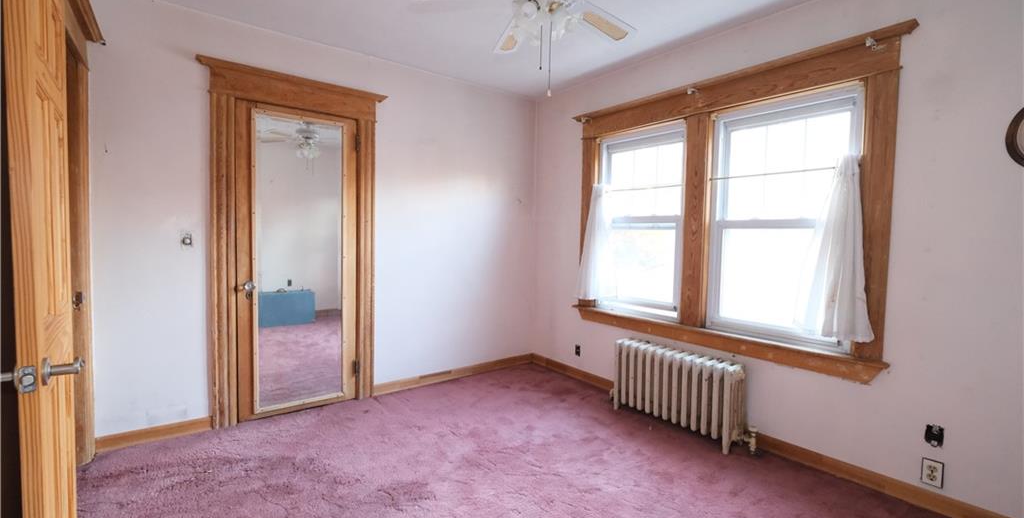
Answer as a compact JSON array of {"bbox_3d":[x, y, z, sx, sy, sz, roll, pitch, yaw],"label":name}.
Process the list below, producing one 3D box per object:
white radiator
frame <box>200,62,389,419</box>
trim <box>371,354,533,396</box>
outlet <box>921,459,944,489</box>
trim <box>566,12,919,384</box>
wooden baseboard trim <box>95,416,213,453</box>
[{"bbox_3d":[1.043,0.836,2.764,0.184,0.504,0.824,-1,3,-38],"label":"white radiator"},{"bbox_3d":[-1.387,-0.071,2.846,1.110,2.196,0.102,-1,3,-38],"label":"frame"},{"bbox_3d":[-0.412,0.974,3.663,1.556,0.090,0.020,-1,3,-38],"label":"trim"},{"bbox_3d":[1.912,0.974,1.940,0.012,0.113,0.071,-1,3,-38],"label":"outlet"},{"bbox_3d":[1.193,-0.295,2.823,0.102,1.696,2.108,-1,3,-38],"label":"trim"},{"bbox_3d":[-2.010,0.993,2.421,0.510,0.090,0.020,-1,3,-38],"label":"wooden baseboard trim"}]

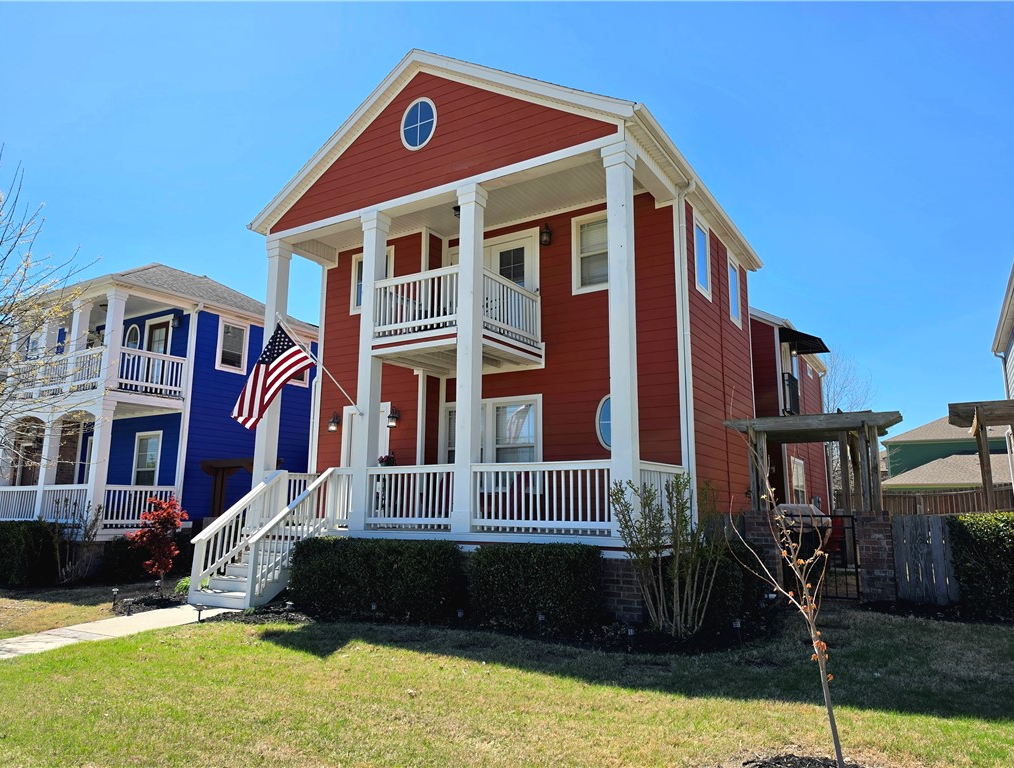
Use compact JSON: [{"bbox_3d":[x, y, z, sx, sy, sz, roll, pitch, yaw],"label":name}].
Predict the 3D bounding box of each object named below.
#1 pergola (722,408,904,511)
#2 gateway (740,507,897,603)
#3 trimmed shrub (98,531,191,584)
[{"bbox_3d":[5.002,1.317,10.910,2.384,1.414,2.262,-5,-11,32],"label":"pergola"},{"bbox_3d":[4.524,2.461,9.905,1.955,1.212,0.404,-5,-11,32],"label":"gateway"},{"bbox_3d":[-7.844,3.760,14.988,0.687,0.945,1.899,-5,-11,32],"label":"trimmed shrub"}]

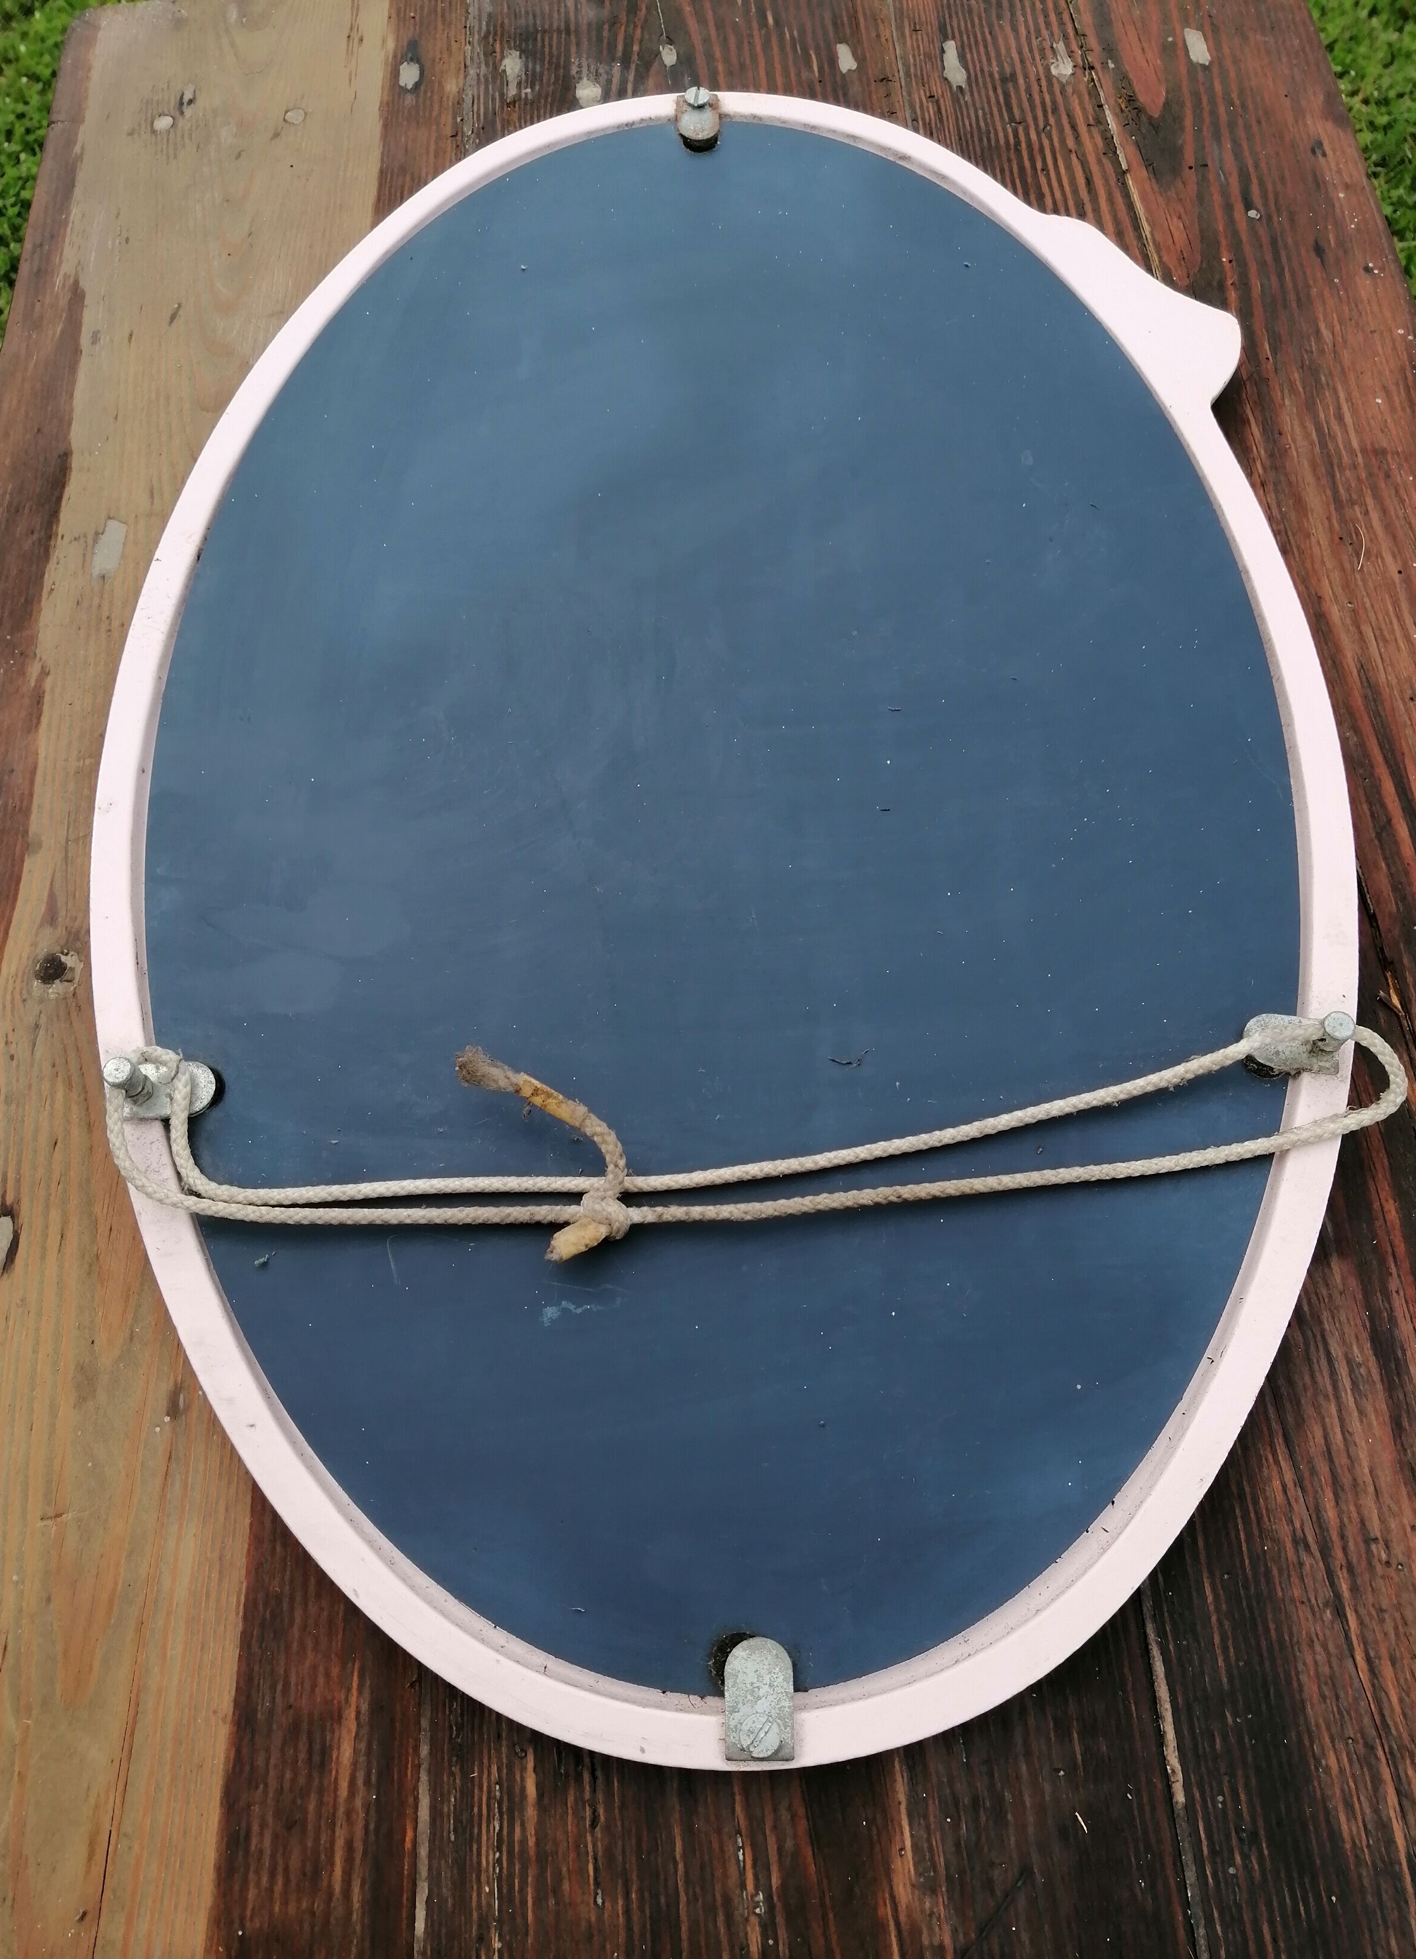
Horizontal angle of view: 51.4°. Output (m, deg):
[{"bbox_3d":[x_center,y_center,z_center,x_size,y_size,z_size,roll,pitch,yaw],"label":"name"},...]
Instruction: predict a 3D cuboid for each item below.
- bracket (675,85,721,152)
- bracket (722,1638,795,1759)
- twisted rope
[{"bbox_3d":[-0.005,-0.432,0.733,0.022,0.010,0.032,-3,66,0],"label":"bracket"},{"bbox_3d":[0.016,0.217,0.444,0.021,0.006,0.033,-3,66,0],"label":"bracket"},{"bbox_3d":[0.016,0.057,0.510,0.458,0.024,0.080,-1,66,1],"label":"twisted rope"}]

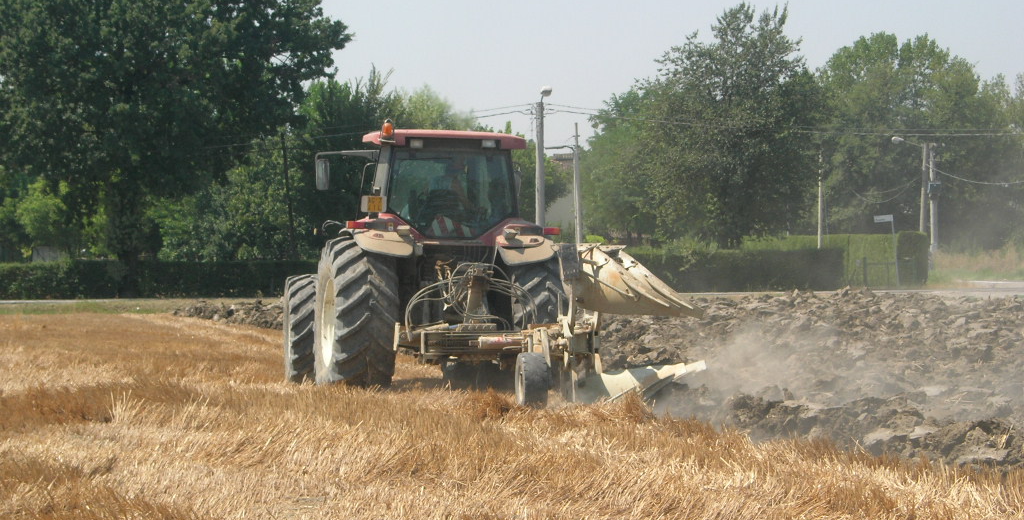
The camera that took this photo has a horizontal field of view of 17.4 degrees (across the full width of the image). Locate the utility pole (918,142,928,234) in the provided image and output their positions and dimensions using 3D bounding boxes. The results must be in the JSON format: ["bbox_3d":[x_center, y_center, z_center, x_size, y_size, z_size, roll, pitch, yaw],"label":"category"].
[{"bbox_3d":[20.287,-2.321,165.000,0.320,6.958,0.300,0,0,0],"label":"utility pole"}]

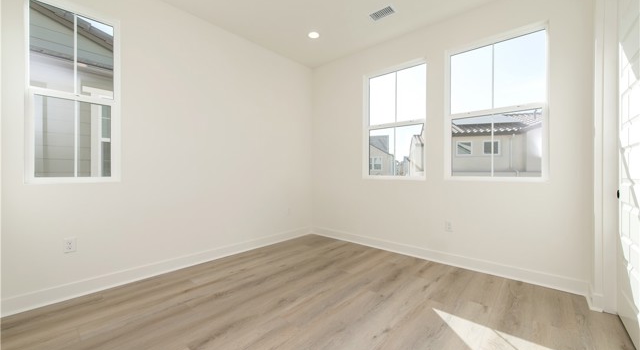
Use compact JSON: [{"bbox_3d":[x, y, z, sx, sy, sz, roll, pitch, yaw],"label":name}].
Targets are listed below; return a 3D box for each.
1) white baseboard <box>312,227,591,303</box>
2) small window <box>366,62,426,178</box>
[{"bbox_3d":[1.051,0.952,3.142,3.200,0.134,0.025,1,1,42],"label":"white baseboard"},{"bbox_3d":[0.975,-0.670,3.284,0.865,1.450,0.100,1,1,42],"label":"small window"}]

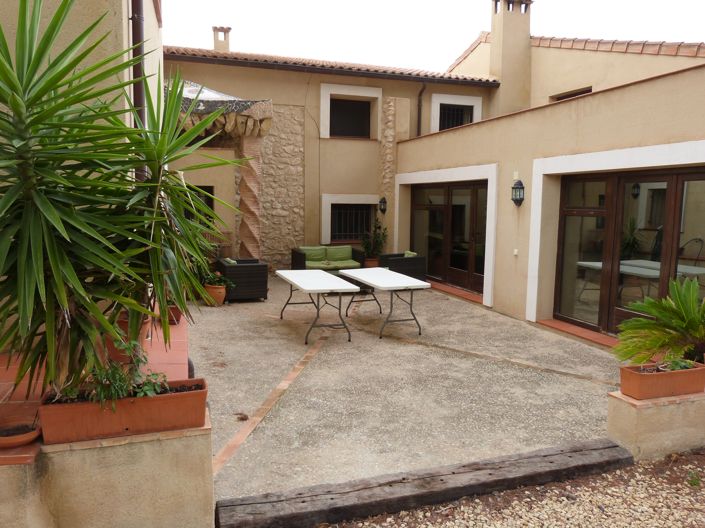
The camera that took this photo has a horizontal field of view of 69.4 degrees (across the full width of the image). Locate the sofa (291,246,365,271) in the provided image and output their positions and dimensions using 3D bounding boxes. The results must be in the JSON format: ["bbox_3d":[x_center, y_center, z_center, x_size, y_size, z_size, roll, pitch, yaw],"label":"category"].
[{"bbox_3d":[-0.553,0.018,12.015,1.600,0.790,0.750,-1,7,-16],"label":"sofa"}]

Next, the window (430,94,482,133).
[{"bbox_3d":[2.693,-3.746,13.212,1.460,1.190,0.180,-2,7,-18],"label":"window"}]

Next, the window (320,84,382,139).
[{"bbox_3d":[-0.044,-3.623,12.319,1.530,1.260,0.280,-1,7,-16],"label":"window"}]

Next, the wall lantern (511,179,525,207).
[{"bbox_3d":[2.676,-1.139,8.223,0.140,0.420,0.180,-2,7,-20],"label":"wall lantern"}]

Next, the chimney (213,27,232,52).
[{"bbox_3d":[-3.403,-5.785,13.321,0.480,0.710,0.480,-1,7,-16],"label":"chimney"}]

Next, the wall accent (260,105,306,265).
[{"bbox_3d":[-1.674,-1.687,12.002,1.080,3.970,0.200,-1,7,-16],"label":"wall accent"}]

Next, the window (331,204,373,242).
[{"bbox_3d":[-0.025,-1.017,12.774,1.080,0.960,0.200,-1,7,-16],"label":"window"}]

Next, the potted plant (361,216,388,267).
[{"bbox_3d":[0.522,-0.399,12.307,0.530,1.490,0.520,-2,7,-18],"label":"potted plant"}]

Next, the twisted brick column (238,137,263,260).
[{"bbox_3d":[-2.304,-1.210,11.513,0.460,3.260,0.440,-2,7,-18],"label":"twisted brick column"}]

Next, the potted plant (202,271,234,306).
[{"bbox_3d":[-2.414,0.431,9.165,0.550,0.600,0.520,-1,7,-16],"label":"potted plant"}]

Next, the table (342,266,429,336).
[{"bbox_3d":[0.432,0.553,7.653,0.760,0.740,1.830,-2,7,-19],"label":"table"}]

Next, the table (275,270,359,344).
[{"bbox_3d":[-0.561,0.586,7.385,0.750,0.740,1.820,-2,7,-20],"label":"table"}]

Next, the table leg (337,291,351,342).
[{"bbox_3d":[-0.095,0.681,6.735,0.170,0.700,0.035,-2,7,-20],"label":"table leg"}]

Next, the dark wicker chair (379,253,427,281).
[{"bbox_3d":[1.071,0.137,11.345,0.790,0.670,0.820,-2,7,-18],"label":"dark wicker chair"}]

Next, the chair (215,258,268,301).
[{"bbox_3d":[-2.085,0.306,9.772,0.800,0.680,0.840,-2,7,-18],"label":"chair"}]

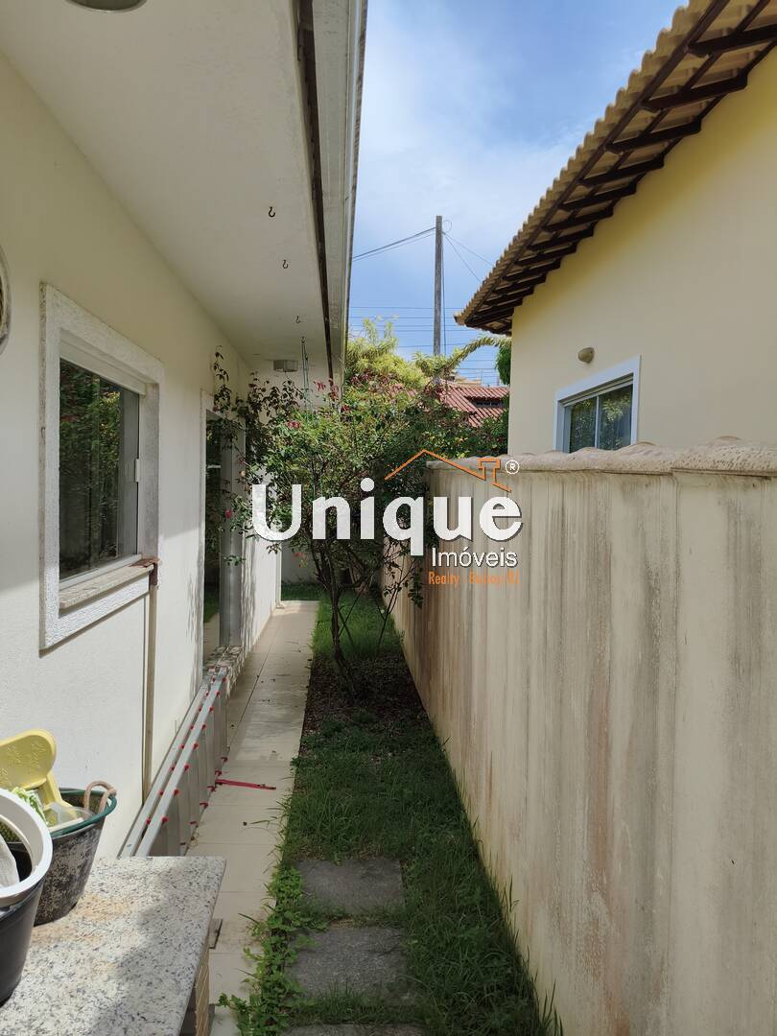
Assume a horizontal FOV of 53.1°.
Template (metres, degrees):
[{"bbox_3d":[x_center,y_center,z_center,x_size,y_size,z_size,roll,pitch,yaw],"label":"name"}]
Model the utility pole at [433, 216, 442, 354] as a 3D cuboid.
[{"bbox_3d":[0.968,-2.532,16.156,0.150,7.370,0.150,1,2,-4],"label":"utility pole"}]

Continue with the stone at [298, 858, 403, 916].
[{"bbox_3d":[-0.184,1.690,3.534,0.485,0.045,0.485,1,2,-4],"label":"stone"}]

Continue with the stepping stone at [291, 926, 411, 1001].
[{"bbox_3d":[-0.143,1.715,2.966,0.485,0.045,0.485,1,2,-4],"label":"stepping stone"}]

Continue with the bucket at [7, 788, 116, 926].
[{"bbox_3d":[-0.837,0.824,1.890,0.315,0.240,0.315,1,2,-4],"label":"bucket"}]

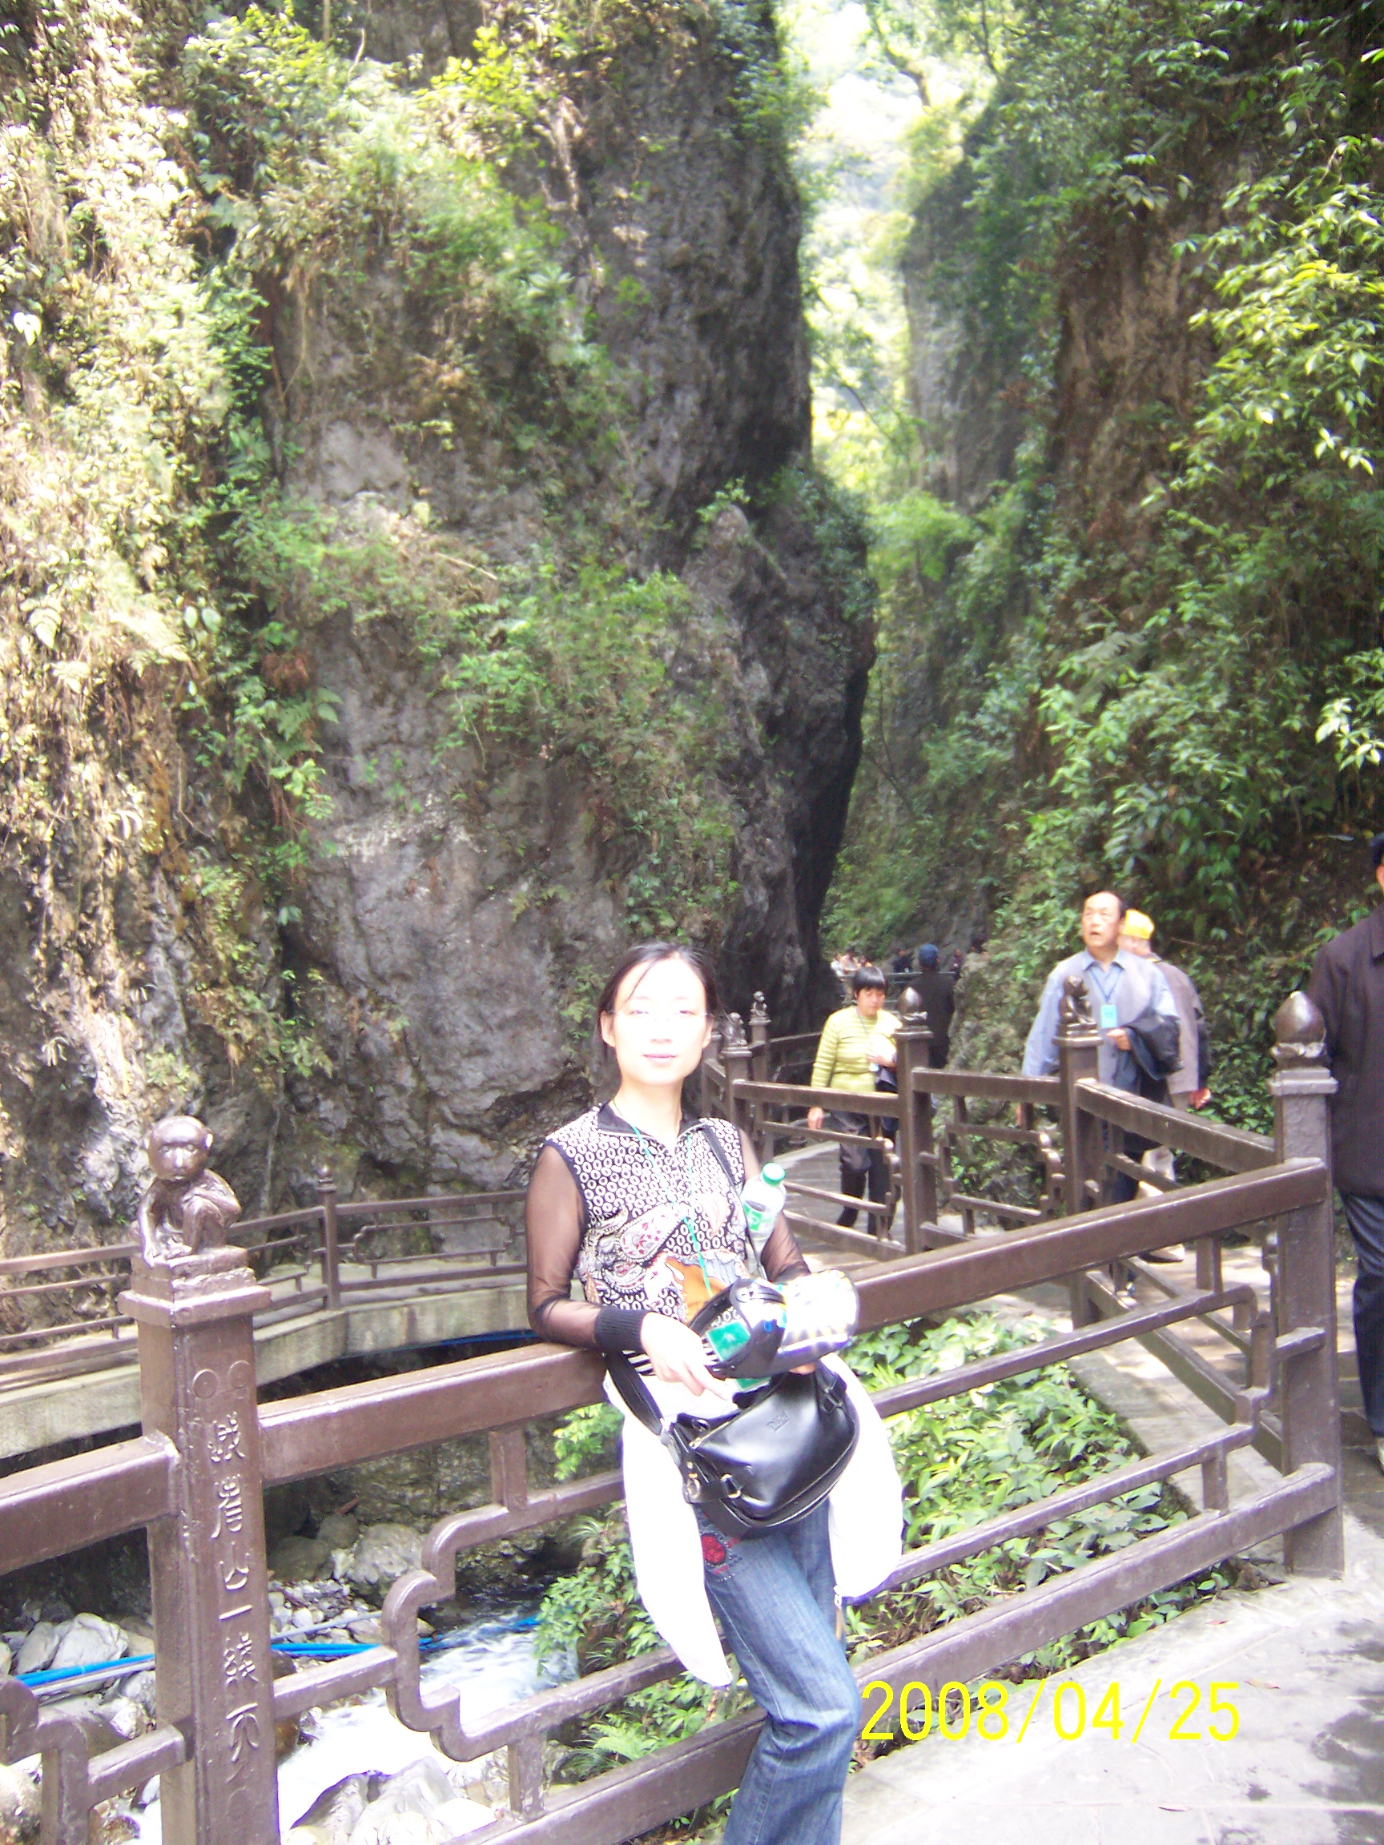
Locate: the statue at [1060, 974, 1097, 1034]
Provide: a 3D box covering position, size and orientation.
[{"bbox_3d":[1.445,0.307,6.580,0.130,0.215,0.115,-1,2,34],"label":"statue"}]

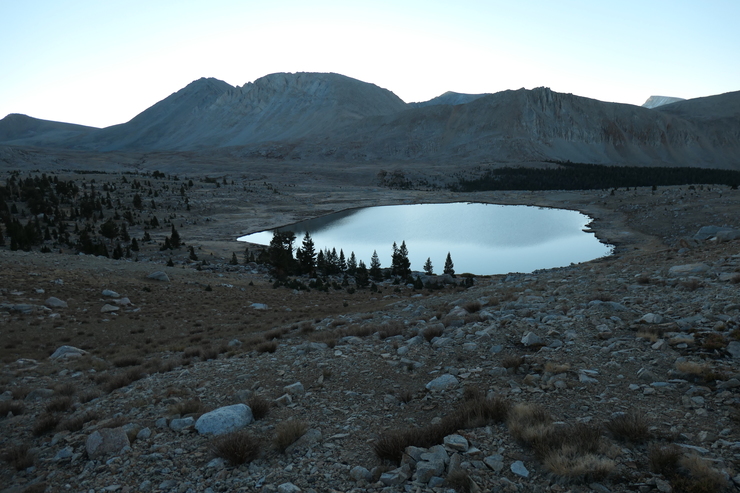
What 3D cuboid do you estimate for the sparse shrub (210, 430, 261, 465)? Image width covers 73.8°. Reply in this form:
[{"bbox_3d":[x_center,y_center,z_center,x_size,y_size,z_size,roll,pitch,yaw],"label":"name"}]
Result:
[{"bbox_3d":[-1.077,1.610,3.950,0.380,0.230,0.340,0,11,0],"label":"sparse shrub"}]

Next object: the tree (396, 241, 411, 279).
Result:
[{"bbox_3d":[7.472,2.899,110.000,3.200,8.600,3.000,0,11,0],"label":"tree"}]

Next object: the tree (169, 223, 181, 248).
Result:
[{"bbox_3d":[-43.492,-2.163,110.000,2.600,5.200,2.600,-4,11,-21],"label":"tree"}]

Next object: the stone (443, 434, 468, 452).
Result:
[{"bbox_3d":[0.759,1.748,4.376,0.224,0.149,0.173,0,11,0],"label":"stone"}]

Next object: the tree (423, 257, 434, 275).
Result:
[{"bbox_3d":[13.403,4.353,113.000,2.400,4.200,2.300,0,11,0],"label":"tree"}]

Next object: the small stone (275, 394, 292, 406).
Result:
[{"bbox_3d":[-1.186,2.111,6.762,0.239,0.154,0.185,0,11,0],"label":"small stone"}]

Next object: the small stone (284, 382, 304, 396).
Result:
[{"bbox_3d":[-1.124,2.129,7.342,0.289,0.199,0.223,0,11,0],"label":"small stone"}]

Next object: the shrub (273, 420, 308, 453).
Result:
[{"bbox_3d":[-0.629,1.522,3.950,0.280,0.250,0.270,-2,10,-10],"label":"shrub"}]

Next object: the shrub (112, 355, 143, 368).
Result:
[{"bbox_3d":[-4.524,2.145,9.200,0.560,0.250,0.470,-5,12,-27],"label":"shrub"}]

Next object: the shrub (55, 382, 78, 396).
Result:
[{"bbox_3d":[-5.635,2.646,9.127,0.395,0.223,0.346,0,11,0],"label":"shrub"}]

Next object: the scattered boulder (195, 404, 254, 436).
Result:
[{"bbox_3d":[-1.719,2.029,5.786,0.660,0.304,0.442,0,11,0],"label":"scattered boulder"}]

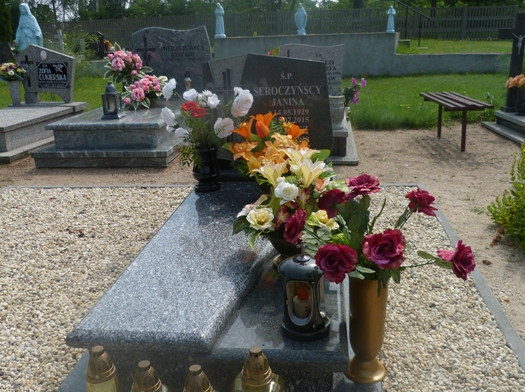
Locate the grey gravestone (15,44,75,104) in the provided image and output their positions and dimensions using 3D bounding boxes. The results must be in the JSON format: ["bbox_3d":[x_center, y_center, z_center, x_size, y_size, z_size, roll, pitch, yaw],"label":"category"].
[{"bbox_3d":[-2.785,-1.565,6.514,0.700,0.748,0.120,0,17,5],"label":"grey gravestone"}]

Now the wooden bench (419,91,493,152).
[{"bbox_3d":[1.916,-0.751,5.107,0.370,0.447,1.380,0,17,5],"label":"wooden bench"}]

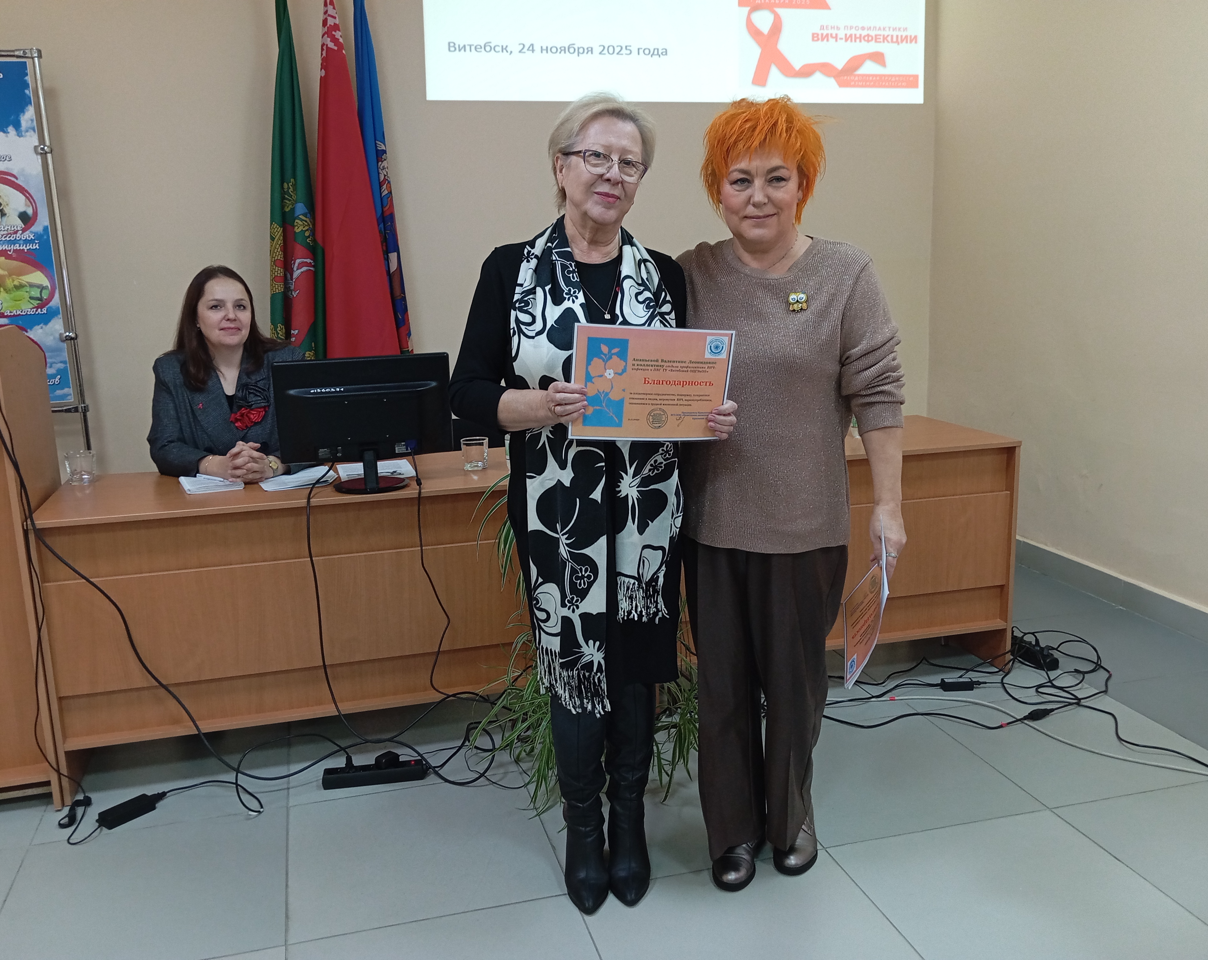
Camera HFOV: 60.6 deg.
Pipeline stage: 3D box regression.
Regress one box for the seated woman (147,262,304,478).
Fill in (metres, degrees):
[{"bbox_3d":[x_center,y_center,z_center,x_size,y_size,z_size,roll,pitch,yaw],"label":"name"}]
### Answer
[{"bbox_3d":[-1.124,0.041,3.202,0.520,1.360,0.700,-5,11,-18],"label":"seated woman"}]

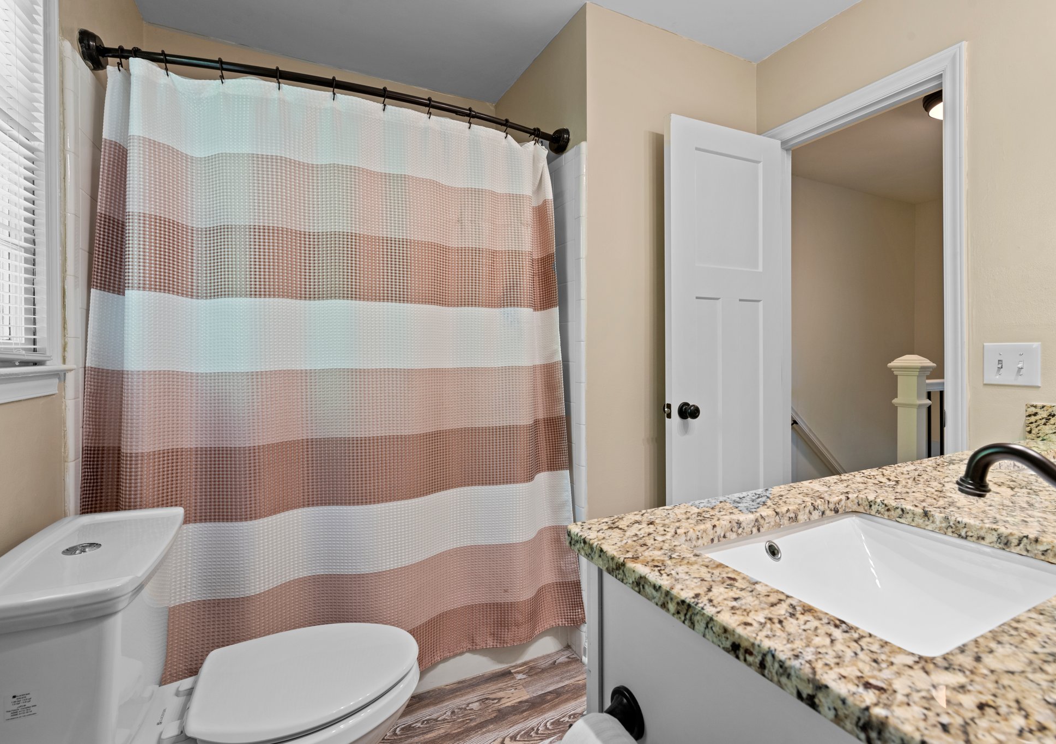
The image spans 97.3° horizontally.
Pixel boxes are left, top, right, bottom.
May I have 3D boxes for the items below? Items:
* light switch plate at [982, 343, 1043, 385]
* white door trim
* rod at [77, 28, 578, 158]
[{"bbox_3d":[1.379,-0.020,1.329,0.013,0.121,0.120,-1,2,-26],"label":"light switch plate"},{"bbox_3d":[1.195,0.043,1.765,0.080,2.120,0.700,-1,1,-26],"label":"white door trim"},{"bbox_3d":[-0.515,-0.901,1.550,1.475,0.100,0.130,-3,3,-26],"label":"rod"}]

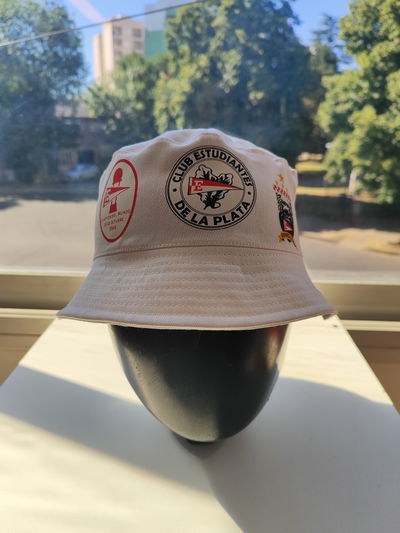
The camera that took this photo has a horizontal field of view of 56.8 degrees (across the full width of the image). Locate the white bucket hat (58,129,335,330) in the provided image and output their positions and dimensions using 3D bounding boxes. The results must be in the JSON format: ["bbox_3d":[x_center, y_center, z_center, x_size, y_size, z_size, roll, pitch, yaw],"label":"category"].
[{"bbox_3d":[-0.003,-0.030,0.335,0.240,0.150,0.262,0,-3,-6],"label":"white bucket hat"}]

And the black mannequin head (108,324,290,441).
[{"bbox_3d":[0.000,0.041,0.349,0.160,0.245,0.200,0,19,-3],"label":"black mannequin head"}]

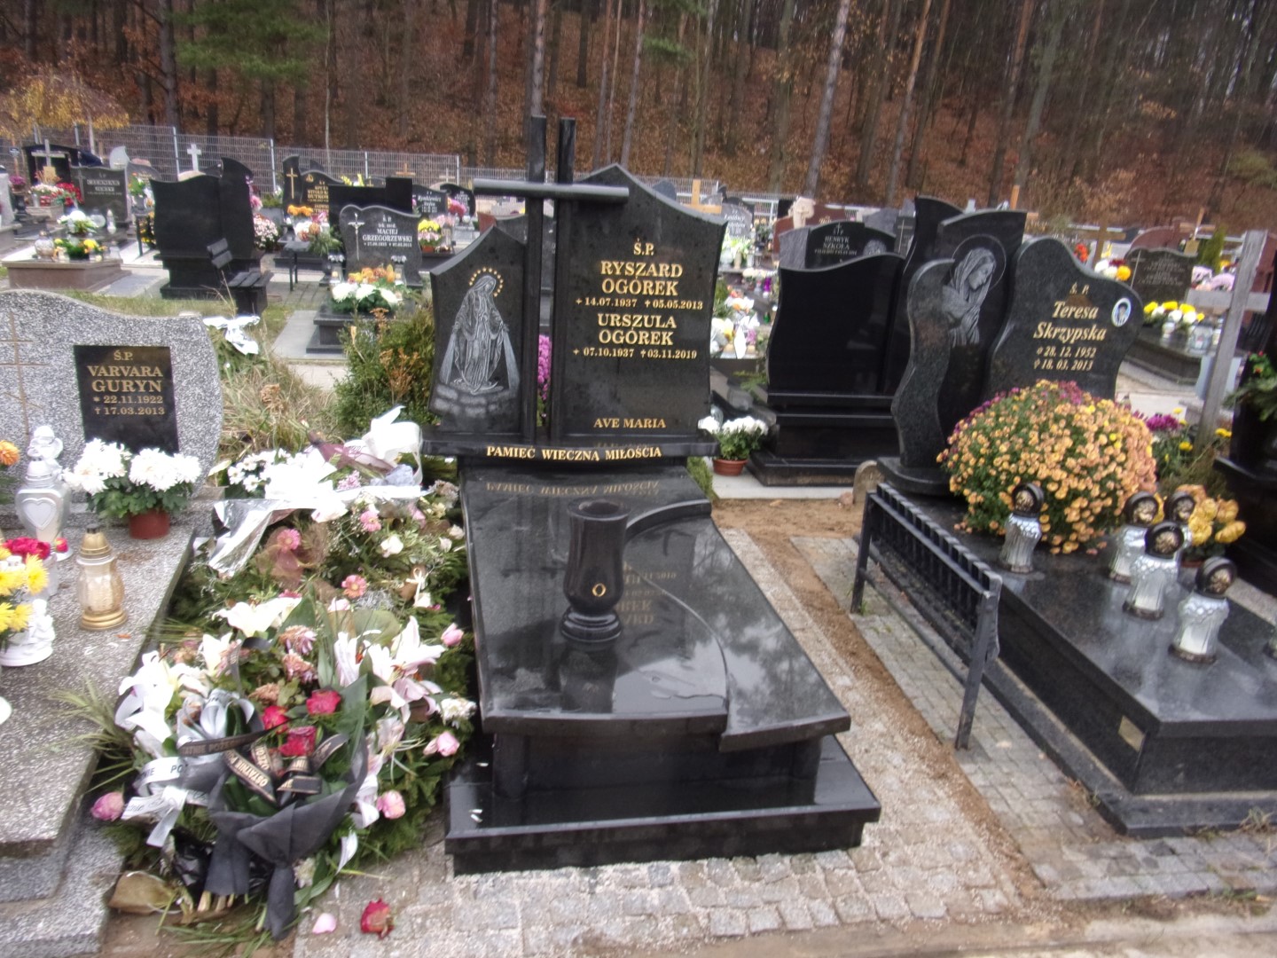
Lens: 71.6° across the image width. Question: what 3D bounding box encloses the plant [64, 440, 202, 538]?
[{"bbox_3d":[-1.807,0.036,3.178,0.436,0.355,0.370,0,18,-12],"label":"plant"}]

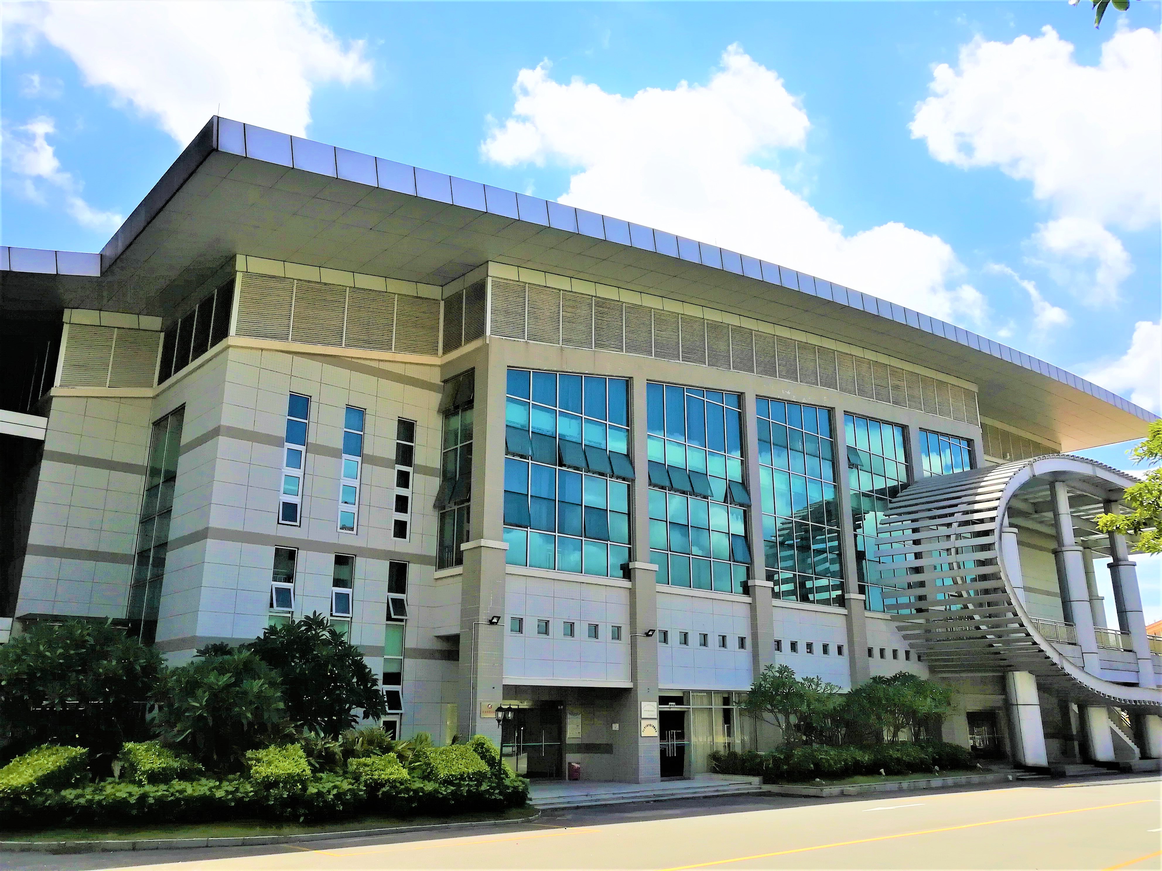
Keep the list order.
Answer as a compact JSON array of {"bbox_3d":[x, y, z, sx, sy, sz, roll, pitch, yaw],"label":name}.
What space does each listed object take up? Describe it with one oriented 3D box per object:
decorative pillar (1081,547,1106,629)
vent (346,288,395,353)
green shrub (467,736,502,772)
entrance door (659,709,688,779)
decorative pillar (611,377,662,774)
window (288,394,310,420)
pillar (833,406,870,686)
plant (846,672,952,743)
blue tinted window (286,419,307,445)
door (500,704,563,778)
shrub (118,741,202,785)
[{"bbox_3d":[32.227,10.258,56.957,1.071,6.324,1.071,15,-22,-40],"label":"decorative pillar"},{"bbox_3d":[-6.737,-3.686,29.115,1.700,2.100,0.150,14,-22,-39],"label":"vent"},{"bbox_3d":[-2.392,8.136,22.420,1.050,1.400,1.050,14,-22,-40],"label":"green shrub"},{"bbox_3d":[2.989,10.210,30.023,1.500,2.250,0.120,14,-22,-39],"label":"entrance door"},{"bbox_3d":[1.803,4.599,31.110,0.980,13.650,1.200,14,-22,-39],"label":"decorative pillar"},{"bbox_3d":[-8.268,-0.797,26.501,0.630,0.720,0.100,14,-22,-39],"label":"window"},{"bbox_3d":[11.508,5.744,38.566,1.122,14.076,0.663,15,-22,-40],"label":"pillar"},{"bbox_3d":[12.693,11.228,35.812,4.600,3.680,3.600,14,-22,-39],"label":"plant"},{"bbox_3d":[-7.846,-0.091,24.957,0.600,0.700,0.100,14,-22,-40],"label":"blue tinted window"},{"bbox_3d":[-1.510,9.456,27.813,2.520,2.292,0.120,14,-22,-40],"label":"door"},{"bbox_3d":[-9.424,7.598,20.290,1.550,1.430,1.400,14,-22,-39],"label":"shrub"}]

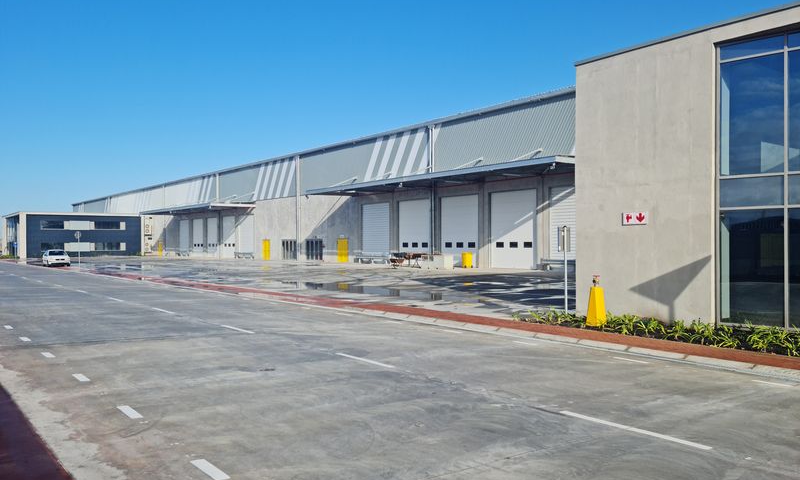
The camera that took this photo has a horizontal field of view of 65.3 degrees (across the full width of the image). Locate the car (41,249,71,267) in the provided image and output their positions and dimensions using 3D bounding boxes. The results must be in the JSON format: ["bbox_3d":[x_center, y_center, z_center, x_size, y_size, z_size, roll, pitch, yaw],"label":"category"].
[{"bbox_3d":[-29.399,1.545,53.500,1.690,1.410,4.250,0,0,-36],"label":"car"}]

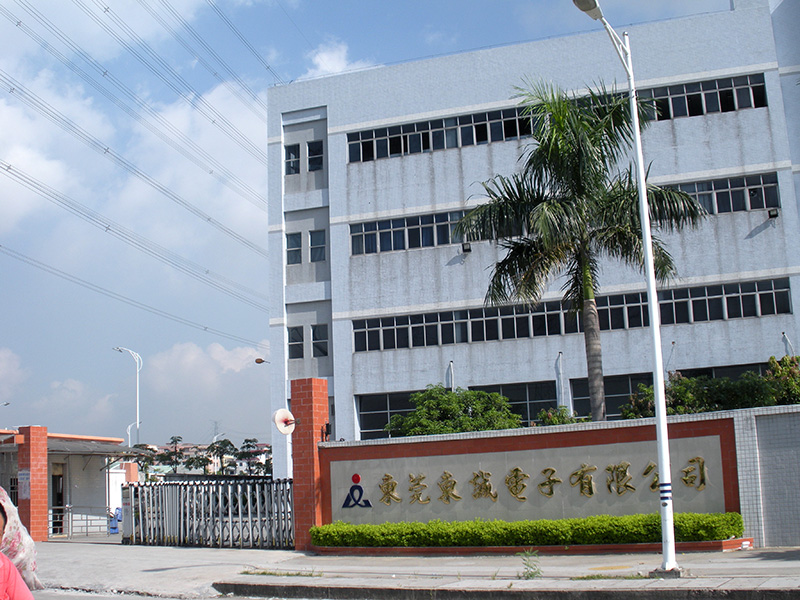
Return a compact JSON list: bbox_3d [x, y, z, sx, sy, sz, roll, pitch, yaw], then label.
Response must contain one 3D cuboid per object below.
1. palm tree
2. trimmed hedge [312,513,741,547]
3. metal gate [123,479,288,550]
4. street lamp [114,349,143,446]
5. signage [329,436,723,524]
[{"bbox_3d":[5.061,-0.026,27.953,6.400,12.630,6.400,-9,-12,30],"label":"palm tree"},{"bbox_3d":[2.294,5.086,22.536,9.980,0.620,1.000,-9,-12,30],"label":"trimmed hedge"},{"bbox_3d":[-5.216,5.906,27.699,6.800,1.700,0.500,-10,-13,35],"label":"metal gate"},{"bbox_3d":[-15.184,7.599,56.689,1.650,10.130,0.300,-2,-11,0],"label":"street lamp"},{"bbox_3d":[2.414,4.278,23.271,9.800,1.650,0.120,-9,-12,30],"label":"signage"}]

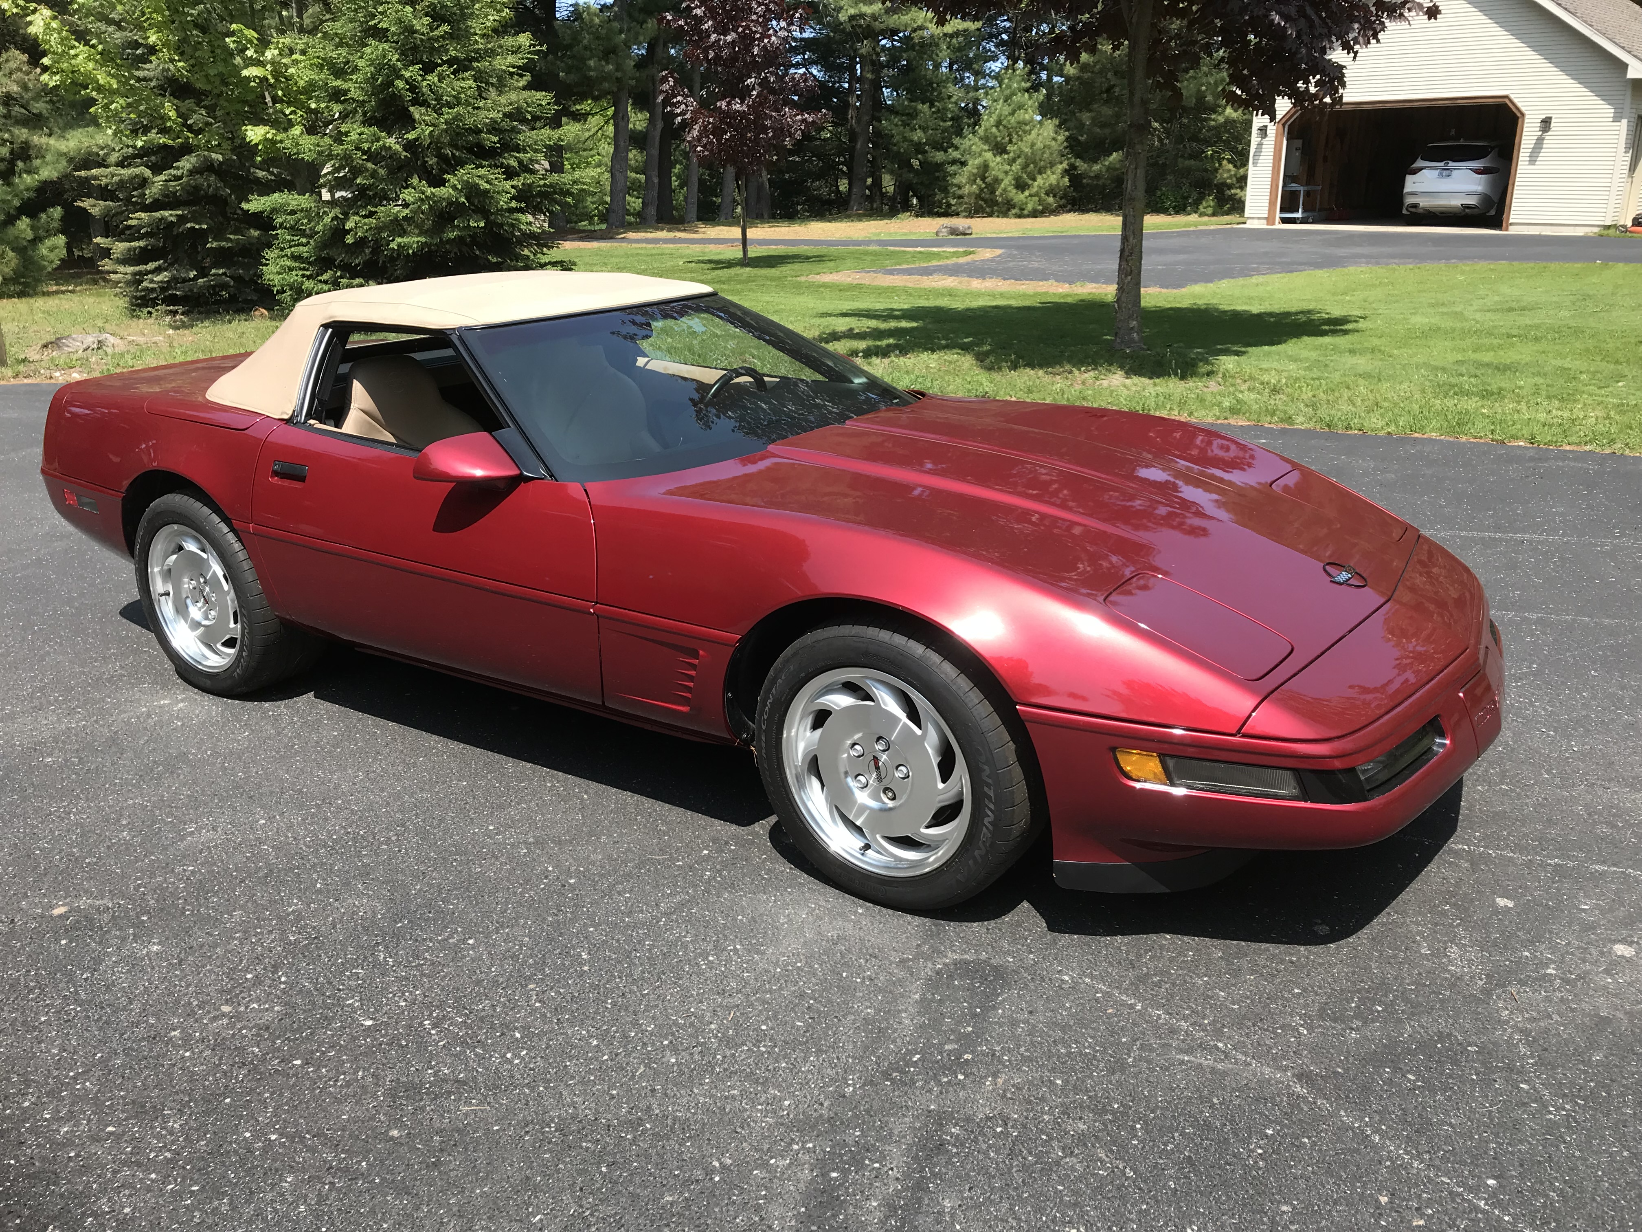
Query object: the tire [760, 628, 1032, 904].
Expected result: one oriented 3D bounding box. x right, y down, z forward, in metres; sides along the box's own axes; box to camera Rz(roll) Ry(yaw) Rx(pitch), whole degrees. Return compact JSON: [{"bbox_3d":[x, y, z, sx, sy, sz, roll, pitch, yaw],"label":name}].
[{"bbox_3d":[0.172,0.297,2.836,0.648,0.648,0.255,11,23,33],"label":"tire"}]

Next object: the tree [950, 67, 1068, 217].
[{"bbox_3d":[4.853,-12.207,34.300,3.050,3.700,3.050,-2,19,0],"label":"tree"}]

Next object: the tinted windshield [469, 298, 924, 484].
[{"bbox_3d":[-0.347,-0.692,3.787,0.802,0.140,1.480,38,35,18],"label":"tinted windshield"}]

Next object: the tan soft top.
[{"bbox_3d":[-1.018,-0.901,4.190,1.140,0.345,1.470,11,23,32],"label":"tan soft top"}]

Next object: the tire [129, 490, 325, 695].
[{"bbox_3d":[-1.849,-0.086,4.153,0.648,0.648,0.275,11,23,32],"label":"tire"}]

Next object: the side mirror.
[{"bbox_3d":[-0.839,-0.371,3.129,0.180,0.125,0.210,11,23,32],"label":"side mirror"}]

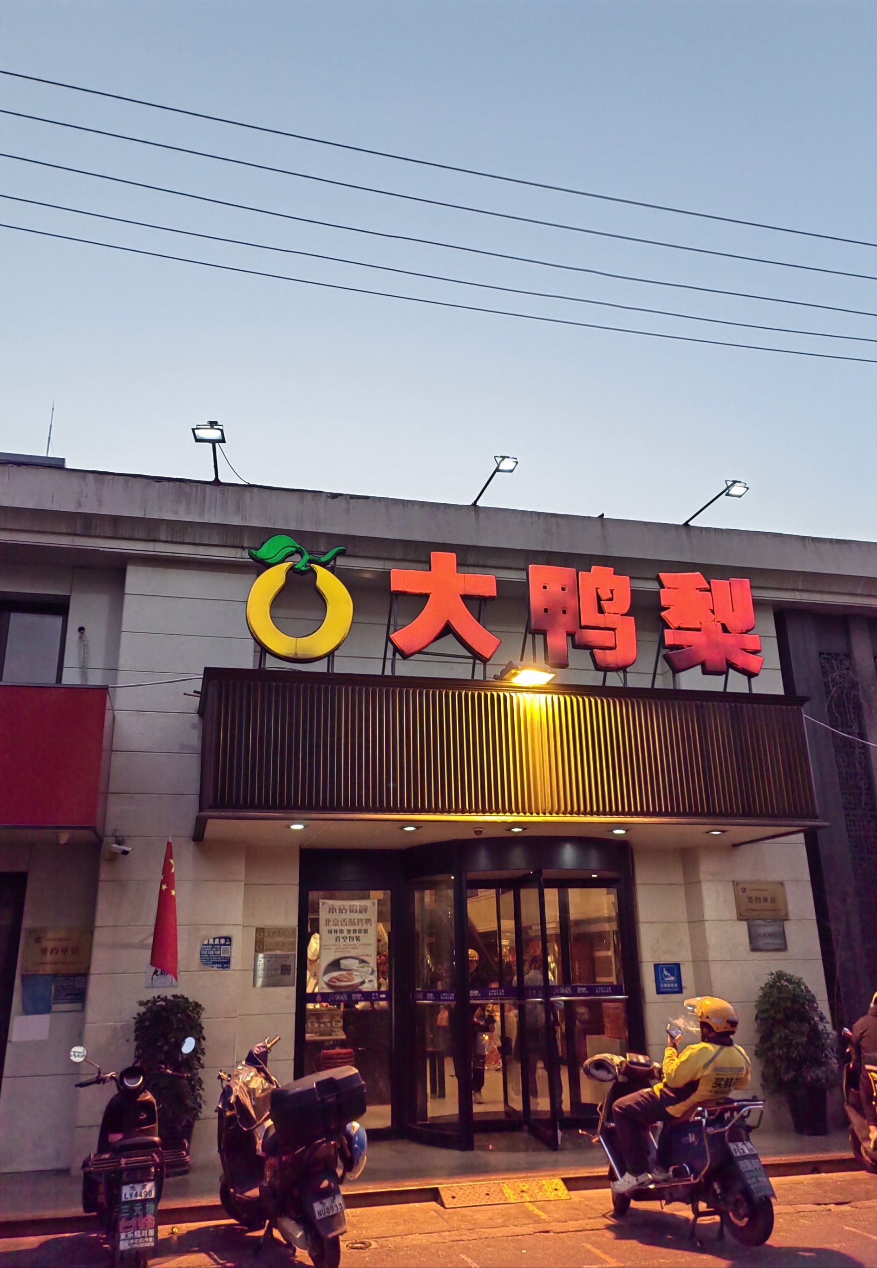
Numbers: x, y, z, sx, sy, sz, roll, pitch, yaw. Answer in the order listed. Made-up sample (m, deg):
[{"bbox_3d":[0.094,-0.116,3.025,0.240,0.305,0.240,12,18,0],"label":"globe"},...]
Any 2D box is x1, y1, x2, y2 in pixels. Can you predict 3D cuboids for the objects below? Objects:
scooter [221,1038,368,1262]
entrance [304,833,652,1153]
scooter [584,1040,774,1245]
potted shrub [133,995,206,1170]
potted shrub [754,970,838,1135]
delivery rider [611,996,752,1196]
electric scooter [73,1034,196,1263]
[{"bbox_3d":[-1.050,3.316,6.363,0.700,1.180,1.800,3,-19,-30],"label":"scooter"},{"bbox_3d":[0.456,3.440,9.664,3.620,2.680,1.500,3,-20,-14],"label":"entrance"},{"bbox_3d":[1.639,3.493,6.814,0.740,1.110,1.720,10,-22,-30],"label":"scooter"},{"bbox_3d":[-2.250,3.724,8.253,0.580,1.350,0.580,3,-20,-14],"label":"potted shrub"},{"bbox_3d":[3.527,4.107,9.757,0.750,1.500,0.750,3,-19,-13],"label":"potted shrub"},{"bbox_3d":[1.571,3.125,6.822,0.620,1.200,0.860,10,-22,-29],"label":"delivery rider"},{"bbox_3d":[-1.890,3.176,5.995,0.750,1.240,1.700,5,-20,-21],"label":"electric scooter"}]

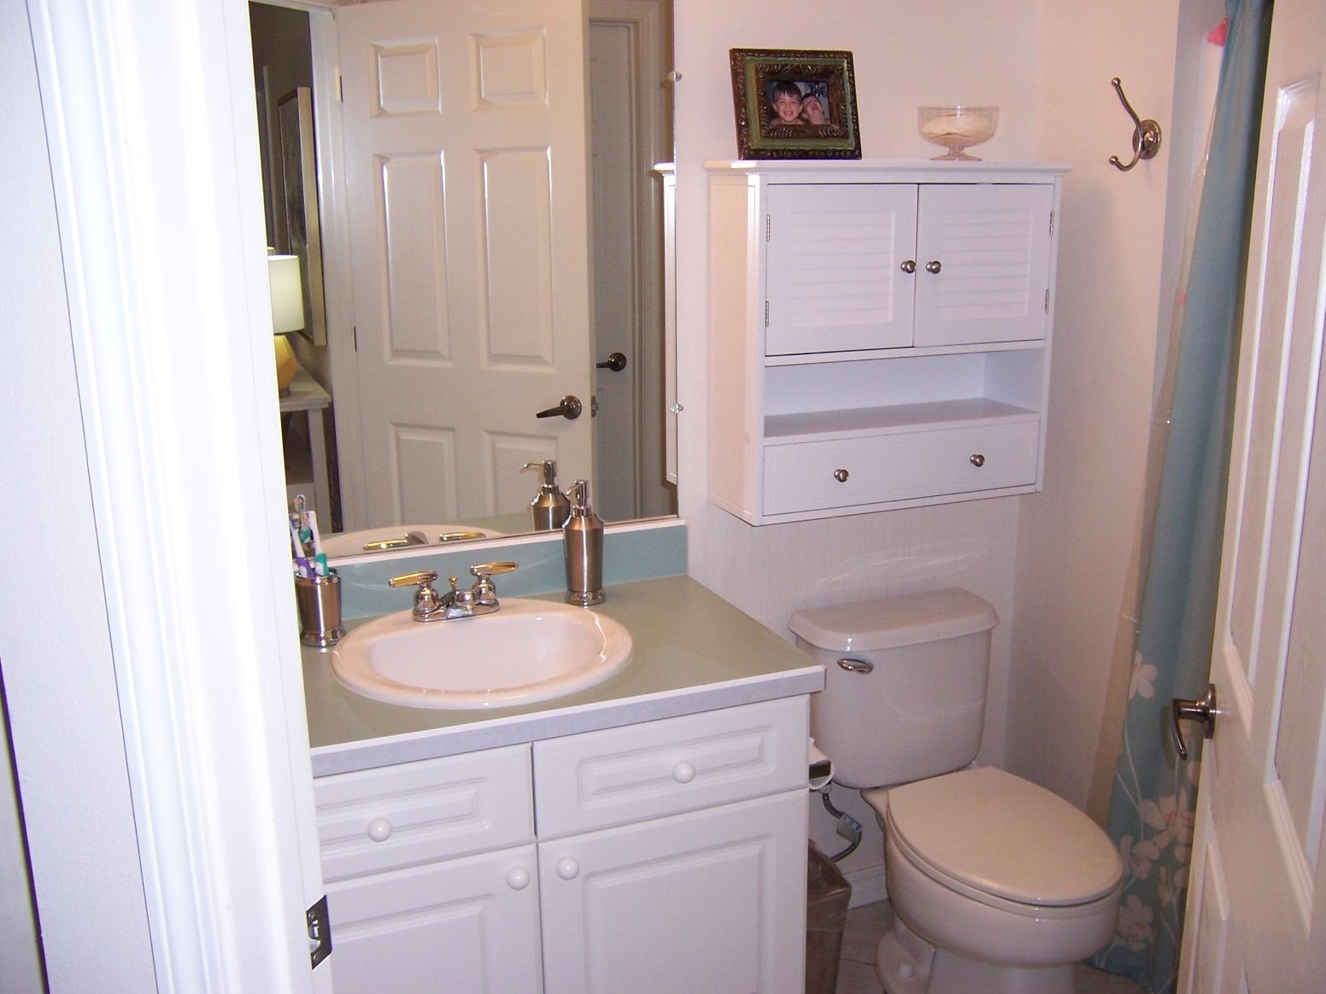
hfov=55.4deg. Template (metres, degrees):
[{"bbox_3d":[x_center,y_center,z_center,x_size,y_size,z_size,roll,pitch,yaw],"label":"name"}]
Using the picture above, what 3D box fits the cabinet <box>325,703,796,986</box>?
[{"bbox_3d":[-0.282,0.662,2.120,0.881,0.766,0.561,-6,14,-21],"label":"cabinet"}]

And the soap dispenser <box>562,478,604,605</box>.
[{"bbox_3d":[-0.148,0.083,2.248,0.073,0.220,0.091,5,14,25],"label":"soap dispenser"}]

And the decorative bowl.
[{"bbox_3d":[0.549,-0.675,2.351,0.149,0.096,0.149,-1,13,0],"label":"decorative bowl"}]

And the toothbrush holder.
[{"bbox_3d":[-0.562,0.181,2.079,0.074,0.115,0.074,-6,14,-21],"label":"toothbrush holder"}]

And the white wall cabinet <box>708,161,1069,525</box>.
[{"bbox_3d":[0.419,-0.306,2.382,0.659,0.634,0.215,-6,14,-21],"label":"white wall cabinet"}]

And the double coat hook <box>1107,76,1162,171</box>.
[{"bbox_3d":[0.822,-0.658,2.237,0.092,0.158,0.069,-6,14,-21],"label":"double coat hook"}]

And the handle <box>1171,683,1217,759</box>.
[{"bbox_3d":[0.583,0.244,1.389,0.051,0.065,0.124,4,14,19],"label":"handle"}]

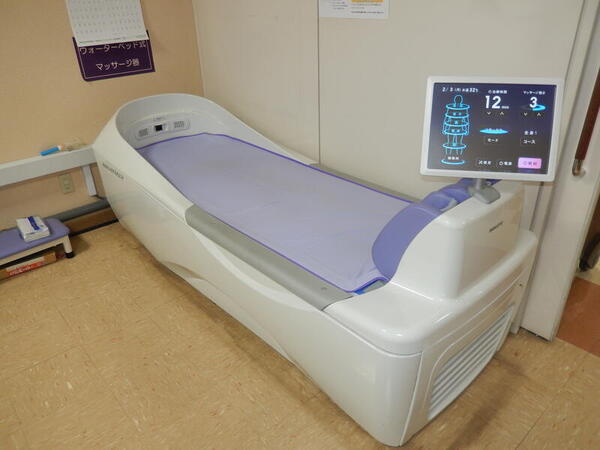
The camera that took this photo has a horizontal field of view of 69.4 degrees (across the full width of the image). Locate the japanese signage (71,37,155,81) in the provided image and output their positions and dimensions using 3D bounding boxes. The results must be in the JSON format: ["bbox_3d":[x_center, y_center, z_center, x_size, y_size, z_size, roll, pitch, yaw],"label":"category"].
[{"bbox_3d":[-1.132,-1.050,2.685,0.458,0.256,0.010,-23,33,-36],"label":"japanese signage"}]

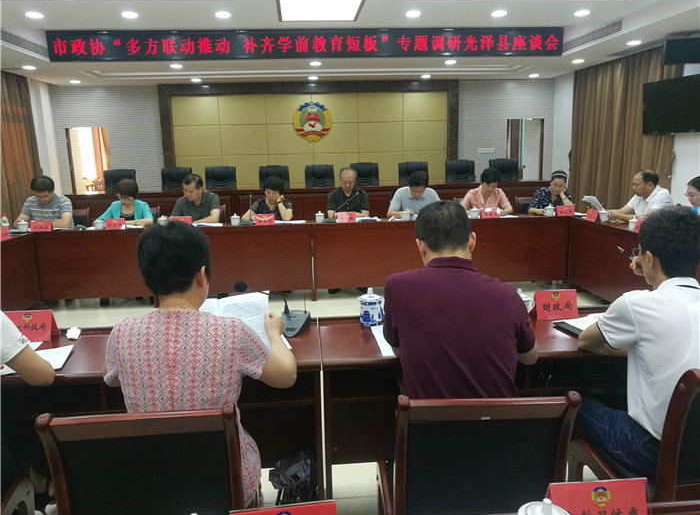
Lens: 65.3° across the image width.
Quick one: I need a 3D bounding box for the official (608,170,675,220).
[{"bbox_3d":[2.651,-0.201,5.009,0.750,1.200,0.500,-3,11,-10],"label":"official"}]

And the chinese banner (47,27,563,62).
[{"bbox_3d":[-0.563,-3.262,8.350,7.844,0.428,0.080,-2,11,-4],"label":"chinese banner"}]

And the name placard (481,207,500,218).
[{"bbox_3d":[1.388,-0.443,5.398,0.180,0.100,0.090,-2,11,-4],"label":"name placard"}]

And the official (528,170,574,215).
[{"bbox_3d":[2.083,-0.303,5.630,0.490,1.190,0.720,-2,10,-1],"label":"official"}]

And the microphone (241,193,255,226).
[{"bbox_3d":[-0.970,-0.457,5.164,0.125,0.290,0.170,-2,10,-4],"label":"microphone"}]

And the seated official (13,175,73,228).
[{"bbox_3d":[-2.933,-0.152,5.273,0.540,1.250,0.740,-3,11,-7],"label":"seated official"}]

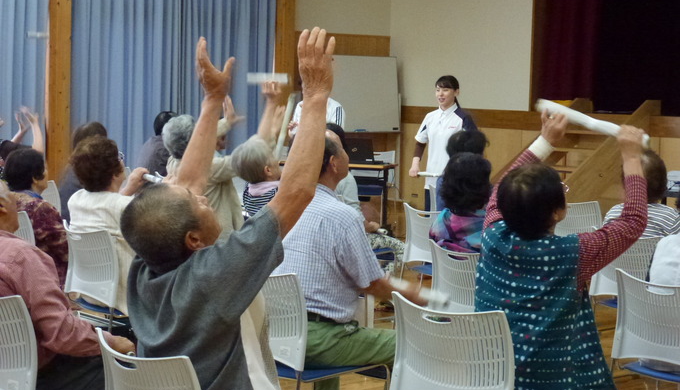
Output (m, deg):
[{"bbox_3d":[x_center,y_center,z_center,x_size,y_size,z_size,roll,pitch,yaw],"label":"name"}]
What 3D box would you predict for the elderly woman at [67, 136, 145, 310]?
[{"bbox_3d":[-0.884,0.321,6.070,0.730,1.190,0.470,-2,5,-38],"label":"elderly woman"}]

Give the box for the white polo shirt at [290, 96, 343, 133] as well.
[{"bbox_3d":[-0.181,-0.464,10.300,0.440,0.640,0.260,3,5,22],"label":"white polo shirt"}]

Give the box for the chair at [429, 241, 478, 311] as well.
[{"bbox_3d":[0.681,0.592,5.592,0.520,0.780,0.500,-2,6,-40],"label":"chair"}]

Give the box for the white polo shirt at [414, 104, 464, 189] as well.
[{"bbox_3d":[0.761,-0.353,9.300,0.420,0.610,0.250,3,5,25],"label":"white polo shirt"}]

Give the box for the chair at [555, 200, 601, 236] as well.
[{"bbox_3d":[1.552,0.410,8.239,0.520,0.780,0.500,-3,6,-42],"label":"chair"}]

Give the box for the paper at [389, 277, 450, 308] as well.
[{"bbox_3d":[0.296,0.360,4.720,0.050,0.050,0.380,-2,10,-40],"label":"paper"}]

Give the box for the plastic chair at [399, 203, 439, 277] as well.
[{"bbox_3d":[0.664,0.451,7.446,0.520,0.780,0.500,-3,6,-43],"label":"plastic chair"}]

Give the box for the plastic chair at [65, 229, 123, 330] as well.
[{"bbox_3d":[-1.020,0.525,5.986,0.520,0.780,0.500,-2,6,-39],"label":"plastic chair"}]

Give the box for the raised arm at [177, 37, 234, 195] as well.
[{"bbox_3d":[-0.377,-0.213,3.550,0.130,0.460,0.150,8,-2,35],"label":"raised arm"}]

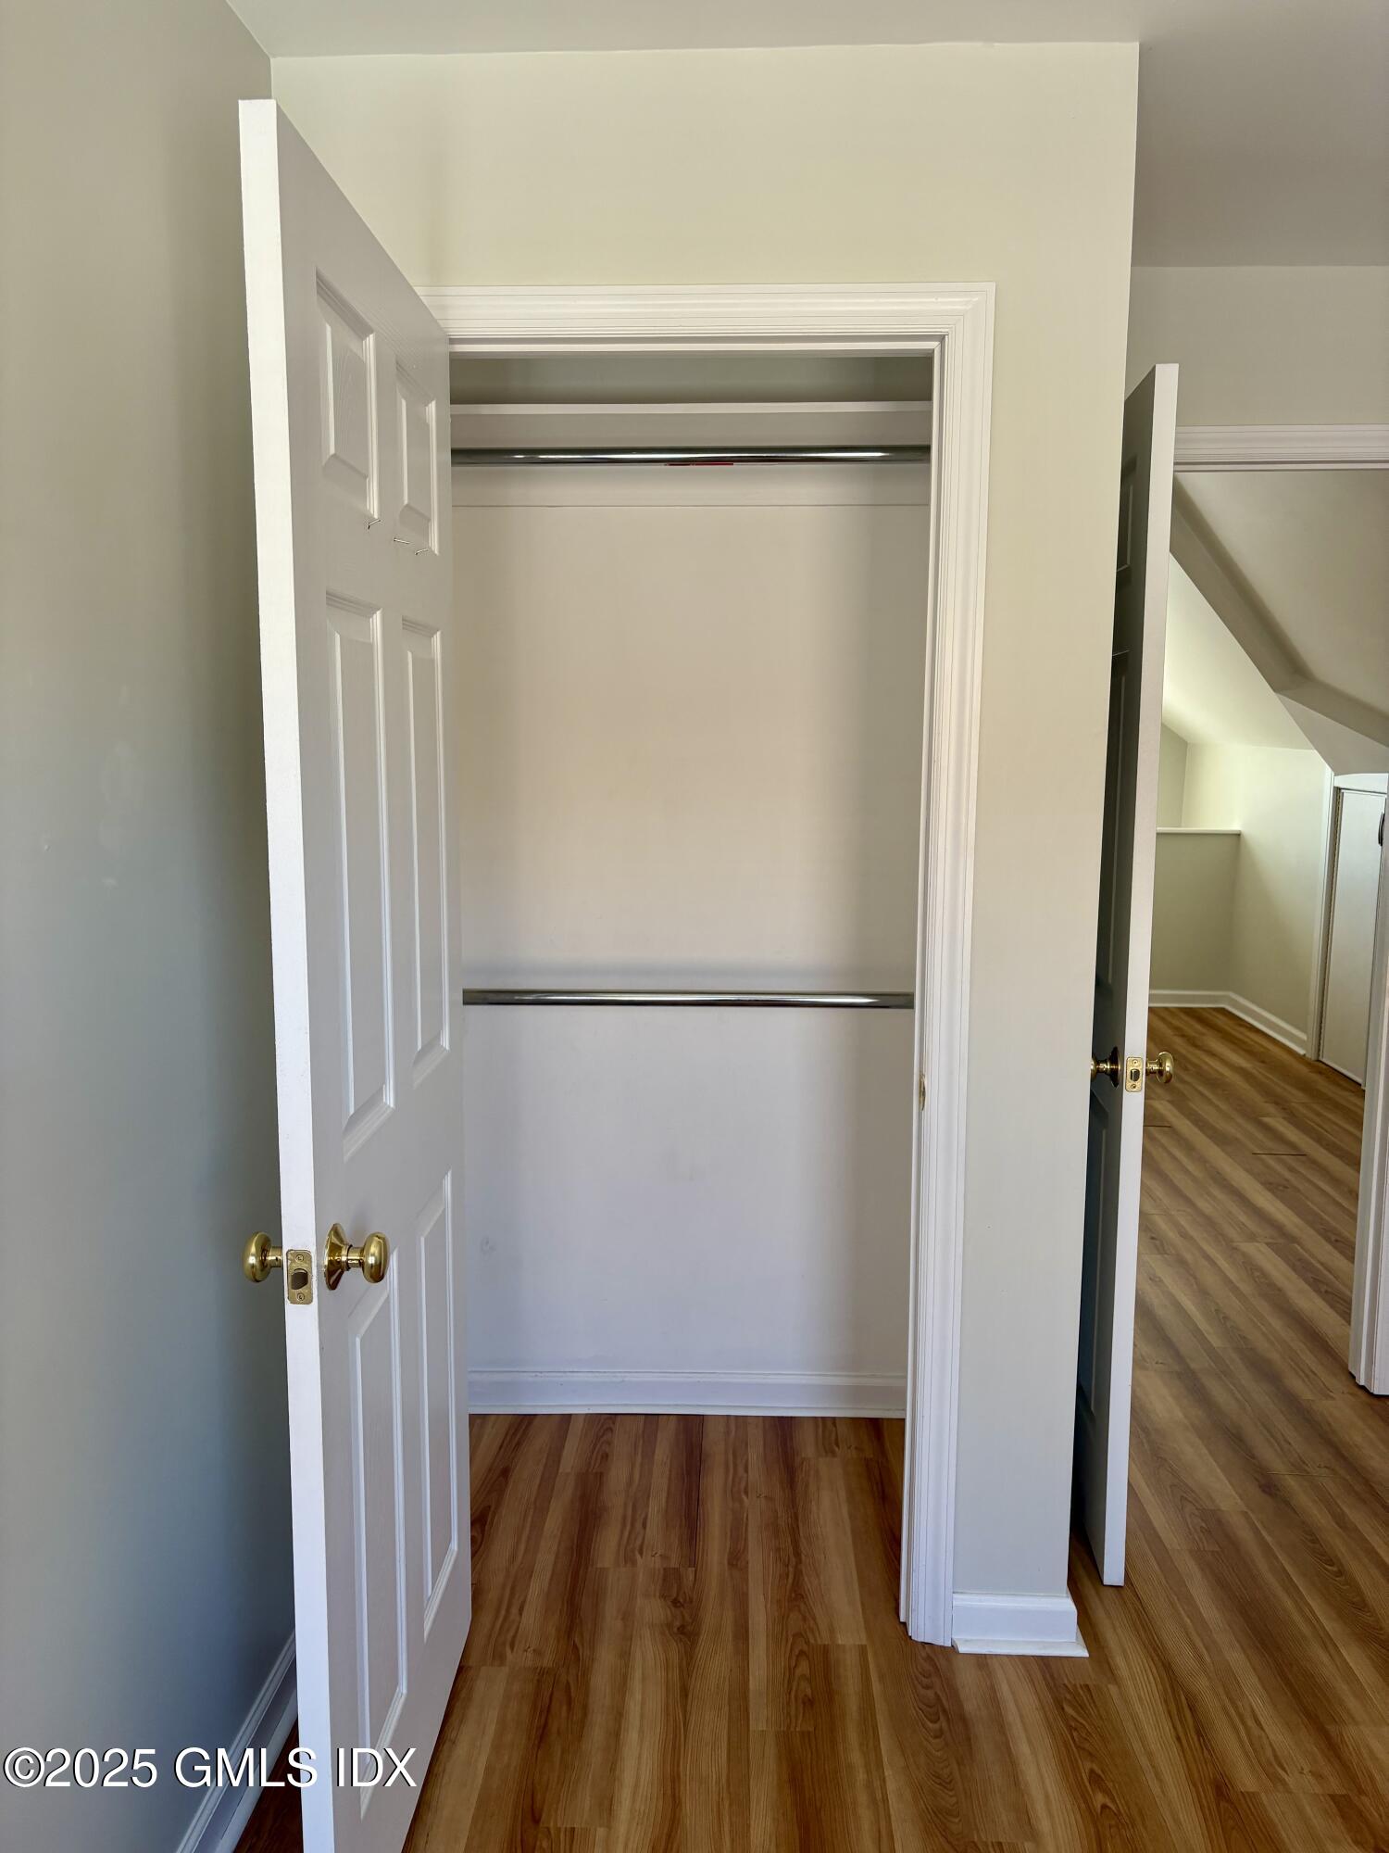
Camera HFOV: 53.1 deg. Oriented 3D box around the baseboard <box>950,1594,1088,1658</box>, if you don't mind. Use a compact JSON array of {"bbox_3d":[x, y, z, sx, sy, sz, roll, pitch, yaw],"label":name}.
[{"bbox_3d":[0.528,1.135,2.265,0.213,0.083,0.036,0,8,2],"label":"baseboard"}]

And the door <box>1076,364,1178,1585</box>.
[{"bbox_3d":[0.769,0.089,2.663,0.038,2.032,0.762,1,8,5],"label":"door"}]

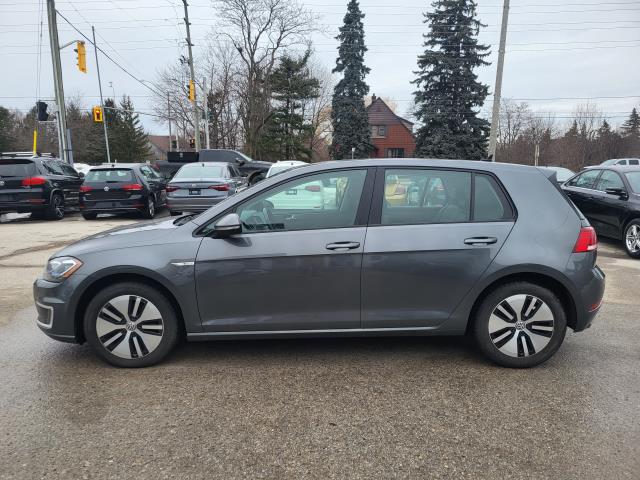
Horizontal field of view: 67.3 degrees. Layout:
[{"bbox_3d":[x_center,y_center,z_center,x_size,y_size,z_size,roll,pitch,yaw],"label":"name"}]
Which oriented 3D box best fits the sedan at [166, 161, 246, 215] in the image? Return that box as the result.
[{"bbox_3d":[-3.542,-1.741,15.516,1.800,1.460,4.700,0,9,-3],"label":"sedan"}]

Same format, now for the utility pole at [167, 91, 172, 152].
[{"bbox_3d":[-16.710,-11.612,53.853,0.260,9.600,0.260,0,9,0],"label":"utility pole"}]

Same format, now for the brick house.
[{"bbox_3d":[7.087,-11.119,52.931,8.300,7.910,9.000,0,9,0],"label":"brick house"}]

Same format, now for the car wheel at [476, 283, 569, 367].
[{"bbox_3d":[1.358,0.560,3.338,0.630,0.630,0.210,0,9,0],"label":"car wheel"}]

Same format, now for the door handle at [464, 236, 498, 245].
[{"bbox_3d":[1.067,0.008,3.177,0.220,0.047,0.060,0,9,0],"label":"door handle"}]

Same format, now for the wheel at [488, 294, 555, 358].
[{"bbox_3d":[1.399,0.598,3.333,0.440,0.440,0.180,0,9,0],"label":"wheel"}]

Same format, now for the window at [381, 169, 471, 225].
[{"bbox_3d":[0.736,-0.300,3.308,0.638,0.401,0.040,0,-13,0],"label":"window"}]

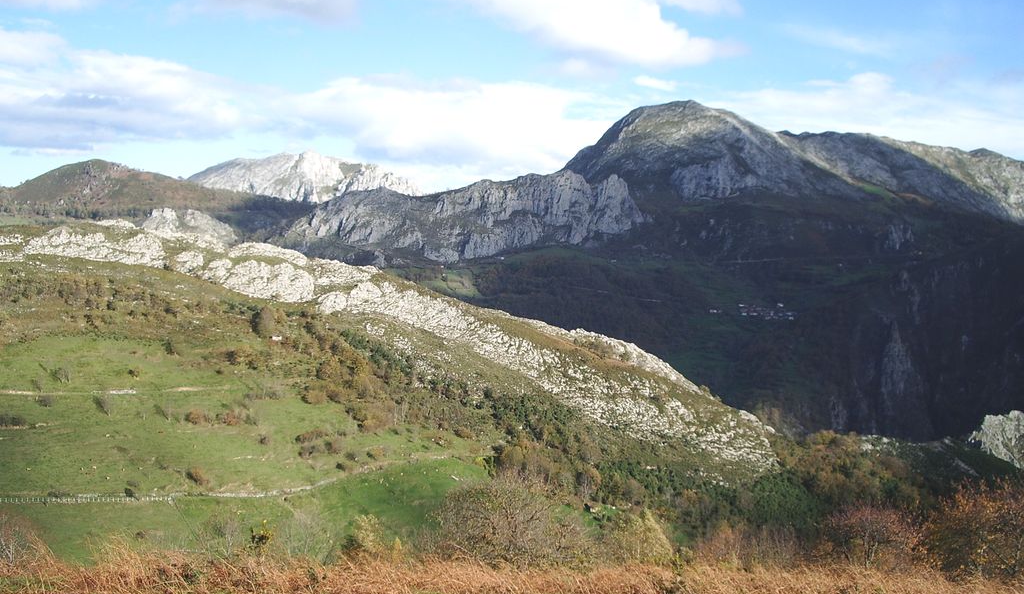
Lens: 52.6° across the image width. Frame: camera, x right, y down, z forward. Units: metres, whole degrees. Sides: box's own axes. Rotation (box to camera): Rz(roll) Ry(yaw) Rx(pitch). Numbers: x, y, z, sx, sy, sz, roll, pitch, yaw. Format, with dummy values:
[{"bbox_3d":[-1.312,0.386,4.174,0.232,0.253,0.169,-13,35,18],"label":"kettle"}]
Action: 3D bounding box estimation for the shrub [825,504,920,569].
[{"bbox_3d":[7.312,4.898,21.000,1.947,1.250,1.700,0,2,0],"label":"shrub"}]

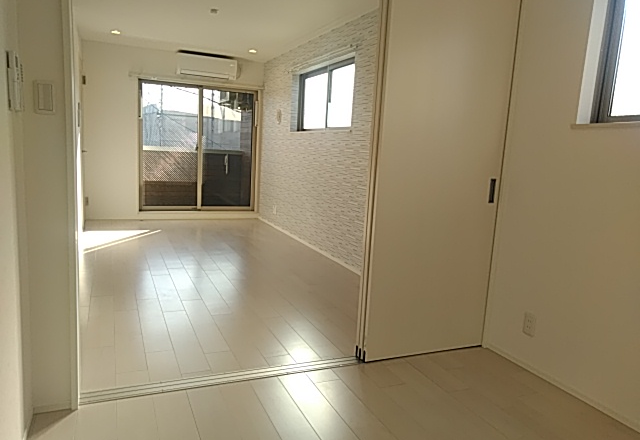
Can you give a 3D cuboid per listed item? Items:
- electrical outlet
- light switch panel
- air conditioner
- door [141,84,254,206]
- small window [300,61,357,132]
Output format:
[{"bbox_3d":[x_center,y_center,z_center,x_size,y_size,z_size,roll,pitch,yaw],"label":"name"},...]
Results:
[{"bbox_3d":[1.154,0.577,2.756,0.010,0.120,0.073,-1,9,-23],"label":"electrical outlet"},{"bbox_3d":[-1.066,-0.472,1.929,0.070,0.122,0.012,-1,9,-23],"label":"light switch panel"},{"bbox_3d":[-1.597,-2.153,7.062,0.810,0.280,0.235,-1,9,-23],"label":"air conditioner"},{"bbox_3d":[-1.770,-1.037,7.364,1.690,1.830,0.100,-1,9,-23],"label":"door"},{"bbox_3d":[0.047,-1.357,5.596,0.100,0.715,1.660,-1,9,-23],"label":"small window"}]

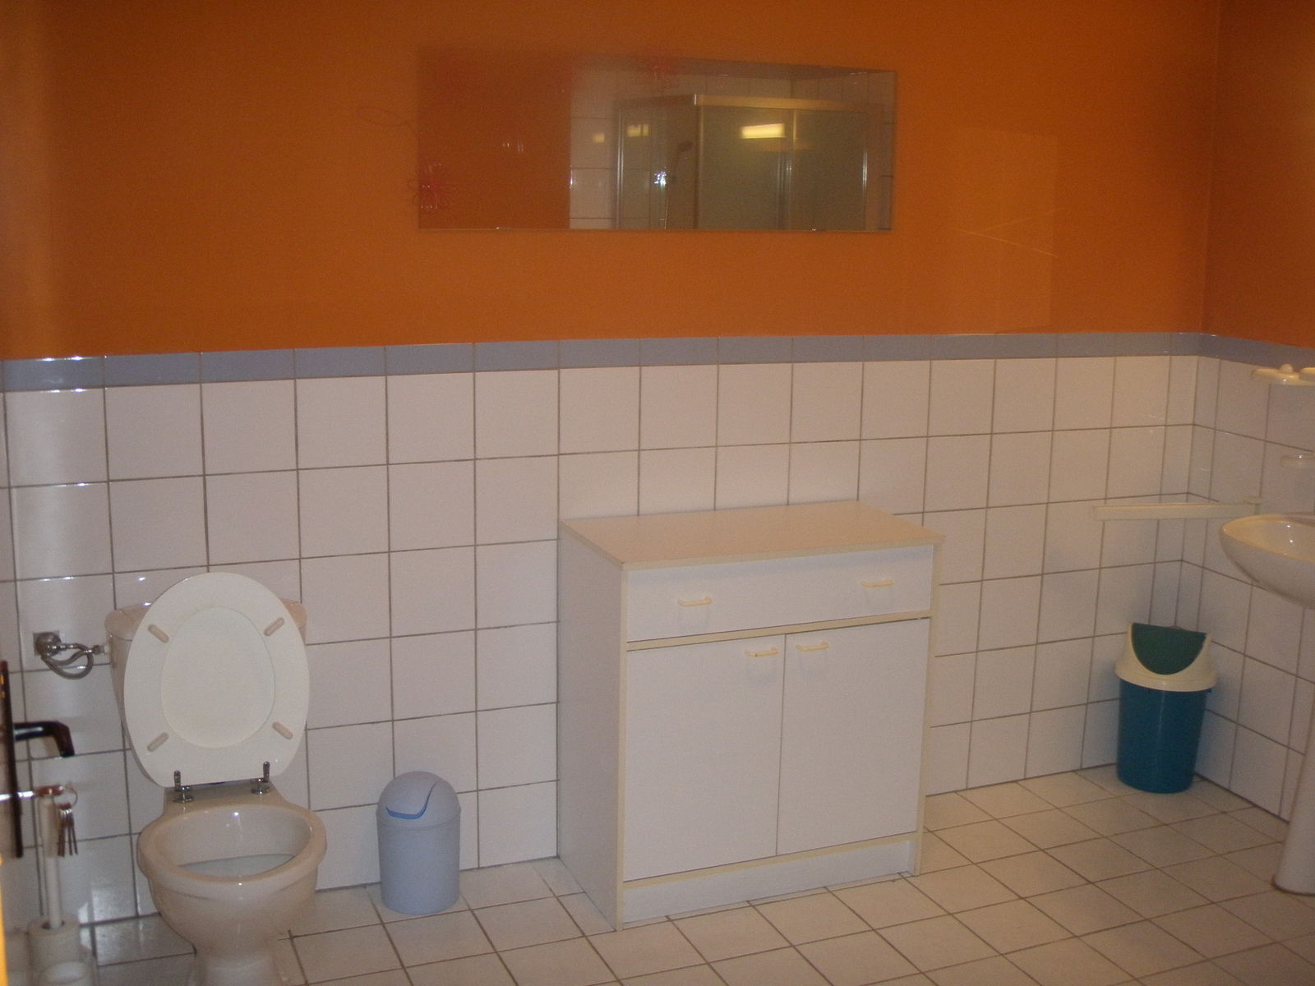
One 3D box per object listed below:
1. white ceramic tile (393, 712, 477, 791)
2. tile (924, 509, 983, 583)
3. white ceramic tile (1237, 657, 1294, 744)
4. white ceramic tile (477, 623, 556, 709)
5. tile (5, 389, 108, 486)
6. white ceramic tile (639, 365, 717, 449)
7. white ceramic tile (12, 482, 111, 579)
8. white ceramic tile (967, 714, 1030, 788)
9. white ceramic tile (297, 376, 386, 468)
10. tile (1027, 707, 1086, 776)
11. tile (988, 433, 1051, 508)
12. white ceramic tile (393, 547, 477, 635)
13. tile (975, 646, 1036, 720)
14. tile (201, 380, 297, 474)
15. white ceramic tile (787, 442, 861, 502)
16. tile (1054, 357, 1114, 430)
[{"bbox_3d":[-0.518,0.617,3.386,0.198,0.198,0.010,-4,12,-22],"label":"white ceramic tile"},{"bbox_3d":[0.783,0.144,3.827,0.199,0.199,0.010,-4,12,-22],"label":"tile"},{"bbox_3d":[1.641,0.555,3.874,0.010,0.199,0.199,-4,12,-22],"label":"white ceramic tile"},{"bbox_3d":[-0.331,0.411,3.421,0.198,0.198,0.010,-4,12,-22],"label":"white ceramic tile"},{"bbox_3d":[-1.217,-0.116,2.924,0.200,0.200,0.010,-4,12,-22],"label":"tile"},{"bbox_3d":[0.050,-0.202,3.450,0.198,0.198,0.010,-4,13,-22],"label":"white ceramic tile"},{"bbox_3d":[-1.232,0.075,2.989,0.199,0.199,0.010,-4,12,-22],"label":"white ceramic tile"},{"bbox_3d":[0.951,0.717,4.026,0.198,0.198,0.010,-4,13,-22],"label":"white ceramic tile"},{"bbox_3d":[-0.690,-0.154,3.152,0.199,0.199,0.010,-4,12,-22],"label":"white ceramic tile"},{"bbox_3d":[1.131,0.701,4.095,0.199,0.199,0.010,-4,12,-22],"label":"tile"},{"bbox_3d":[0.971,-0.062,3.862,0.200,0.200,0.010,-4,12,-22],"label":"tile"},{"bbox_3d":[-0.515,0.227,3.316,0.199,0.199,0.010,-4,12,-22],"label":"white ceramic tile"},{"bbox_3d":[0.958,0.522,3.985,0.198,0.198,0.010,-4,12,-22],"label":"tile"},{"bbox_3d":[-0.871,-0.142,3.079,0.198,0.198,0.010,-4,12,-22],"label":"tile"},{"bbox_3d":[0.419,-0.029,3.641,0.198,0.198,0.010,-4,12,-22],"label":"white ceramic tile"},{"bbox_3d":[1.156,-0.269,3.913,0.199,0.199,0.010,-4,12,-22],"label":"tile"}]

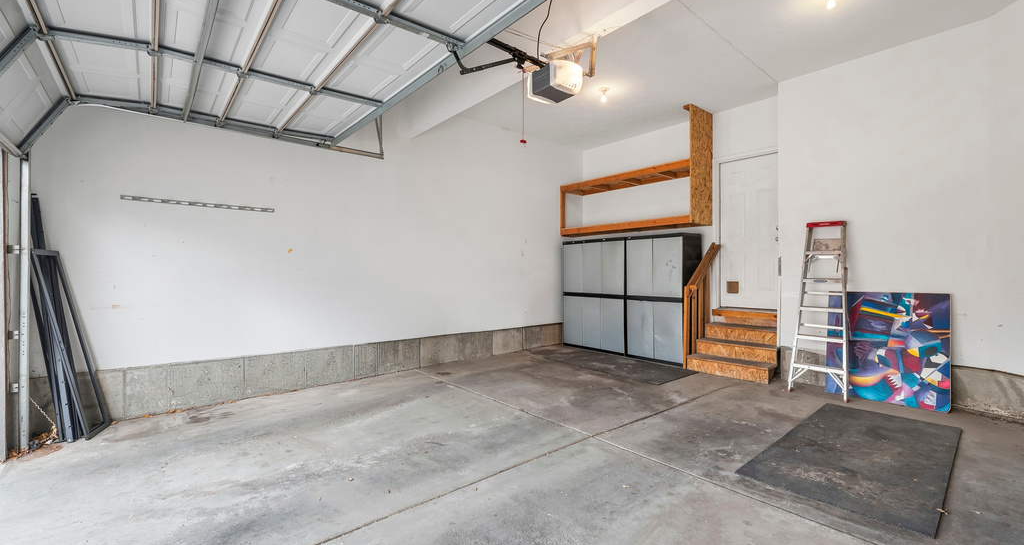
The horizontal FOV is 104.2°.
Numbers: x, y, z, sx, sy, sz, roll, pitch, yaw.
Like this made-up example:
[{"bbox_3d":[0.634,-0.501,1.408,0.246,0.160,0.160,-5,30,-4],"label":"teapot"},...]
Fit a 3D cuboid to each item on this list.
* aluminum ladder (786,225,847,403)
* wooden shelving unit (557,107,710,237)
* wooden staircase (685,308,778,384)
[{"bbox_3d":[3.268,0.377,4.184,0.200,1.830,0.490,17,-11,-41],"label":"aluminum ladder"},{"bbox_3d":[1.855,-1.445,6.293,0.720,1.630,2.280,0,0,-42],"label":"wooden shelving unit"},{"bbox_3d":[2.859,0.877,5.085,0.830,0.750,0.960,0,0,-42],"label":"wooden staircase"}]

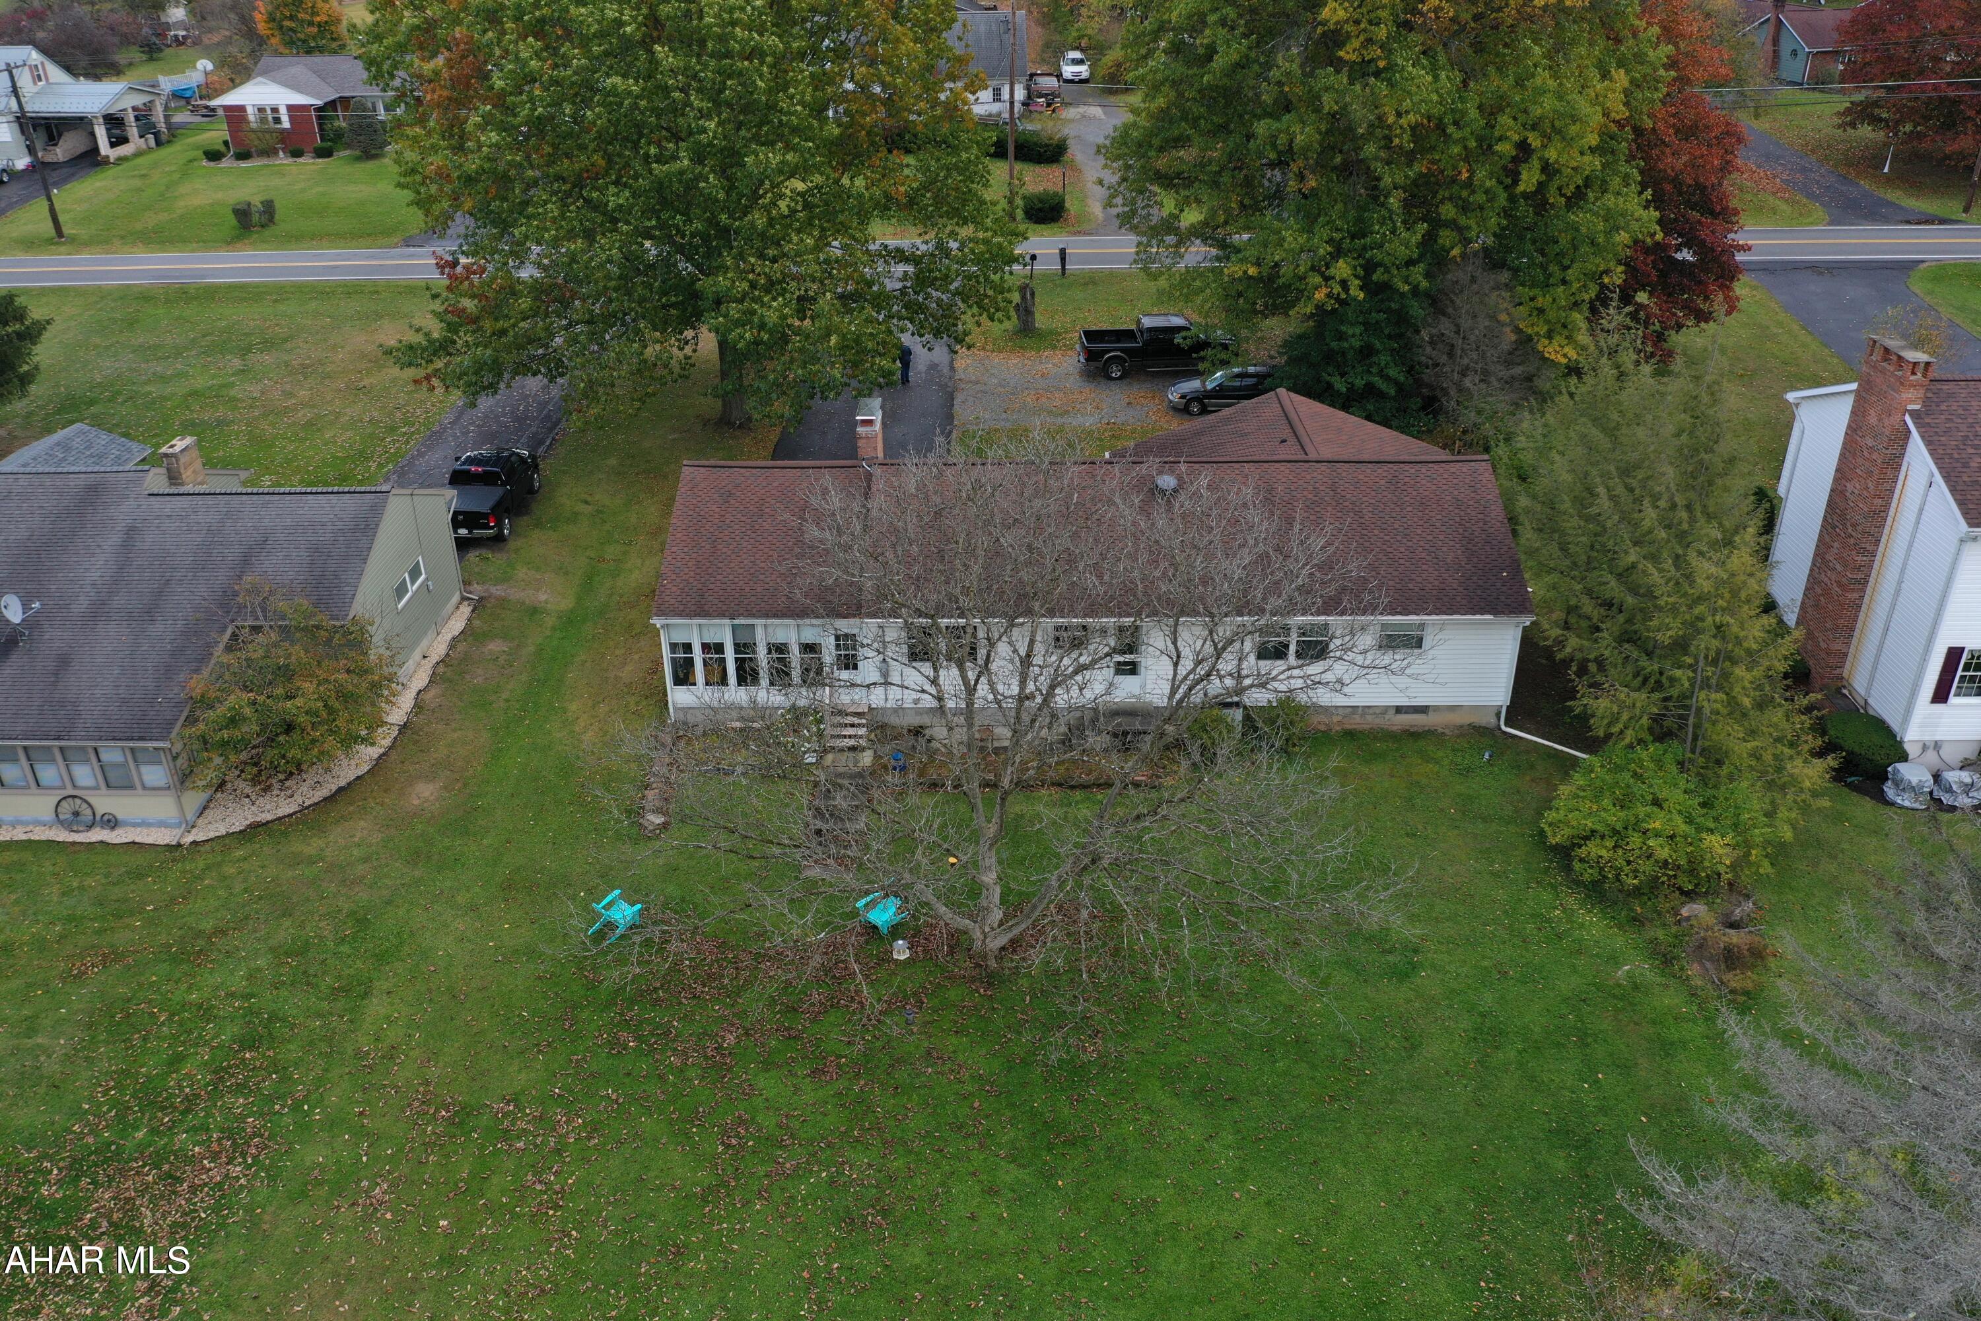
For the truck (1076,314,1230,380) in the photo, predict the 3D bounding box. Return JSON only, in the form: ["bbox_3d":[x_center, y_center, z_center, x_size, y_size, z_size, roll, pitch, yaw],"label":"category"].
[{"bbox_3d":[6.239,-11.731,57.713,5.900,1.950,2.000,-2,27,-3],"label":"truck"}]

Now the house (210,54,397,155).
[{"bbox_3d":[-41.190,-36.122,99.181,12.200,4.800,12.000,0,27,1],"label":"house"}]

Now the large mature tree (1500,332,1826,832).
[{"bbox_3d":[13.292,-1.591,31.400,6.500,9.300,6.200,0,27,0],"label":"large mature tree"}]

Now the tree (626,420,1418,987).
[{"bbox_3d":[0.204,0.817,26.868,14.000,9.300,11.500,0,27,0],"label":"tree"}]

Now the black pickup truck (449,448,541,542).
[{"bbox_3d":[-14.727,-5.084,44.994,2.020,1.900,5.750,-1,27,-1],"label":"black pickup truck"}]

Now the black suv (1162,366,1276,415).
[{"bbox_3d":[8.500,-9.616,54.084,4.720,1.500,1.750,-1,27,-1],"label":"black suv"}]

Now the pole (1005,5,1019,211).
[{"bbox_3d":[1.151,-28.539,80.027,0.320,11.300,0.320,0,27,0],"label":"pole"}]

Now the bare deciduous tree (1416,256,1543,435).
[{"bbox_3d":[15.350,-9.611,49.098,3.600,6.700,3.600,0,27,0],"label":"bare deciduous tree"}]

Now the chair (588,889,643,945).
[{"bbox_3d":[-6.958,4.772,28.763,0.770,0.600,0.860,19,33,33],"label":"chair"}]

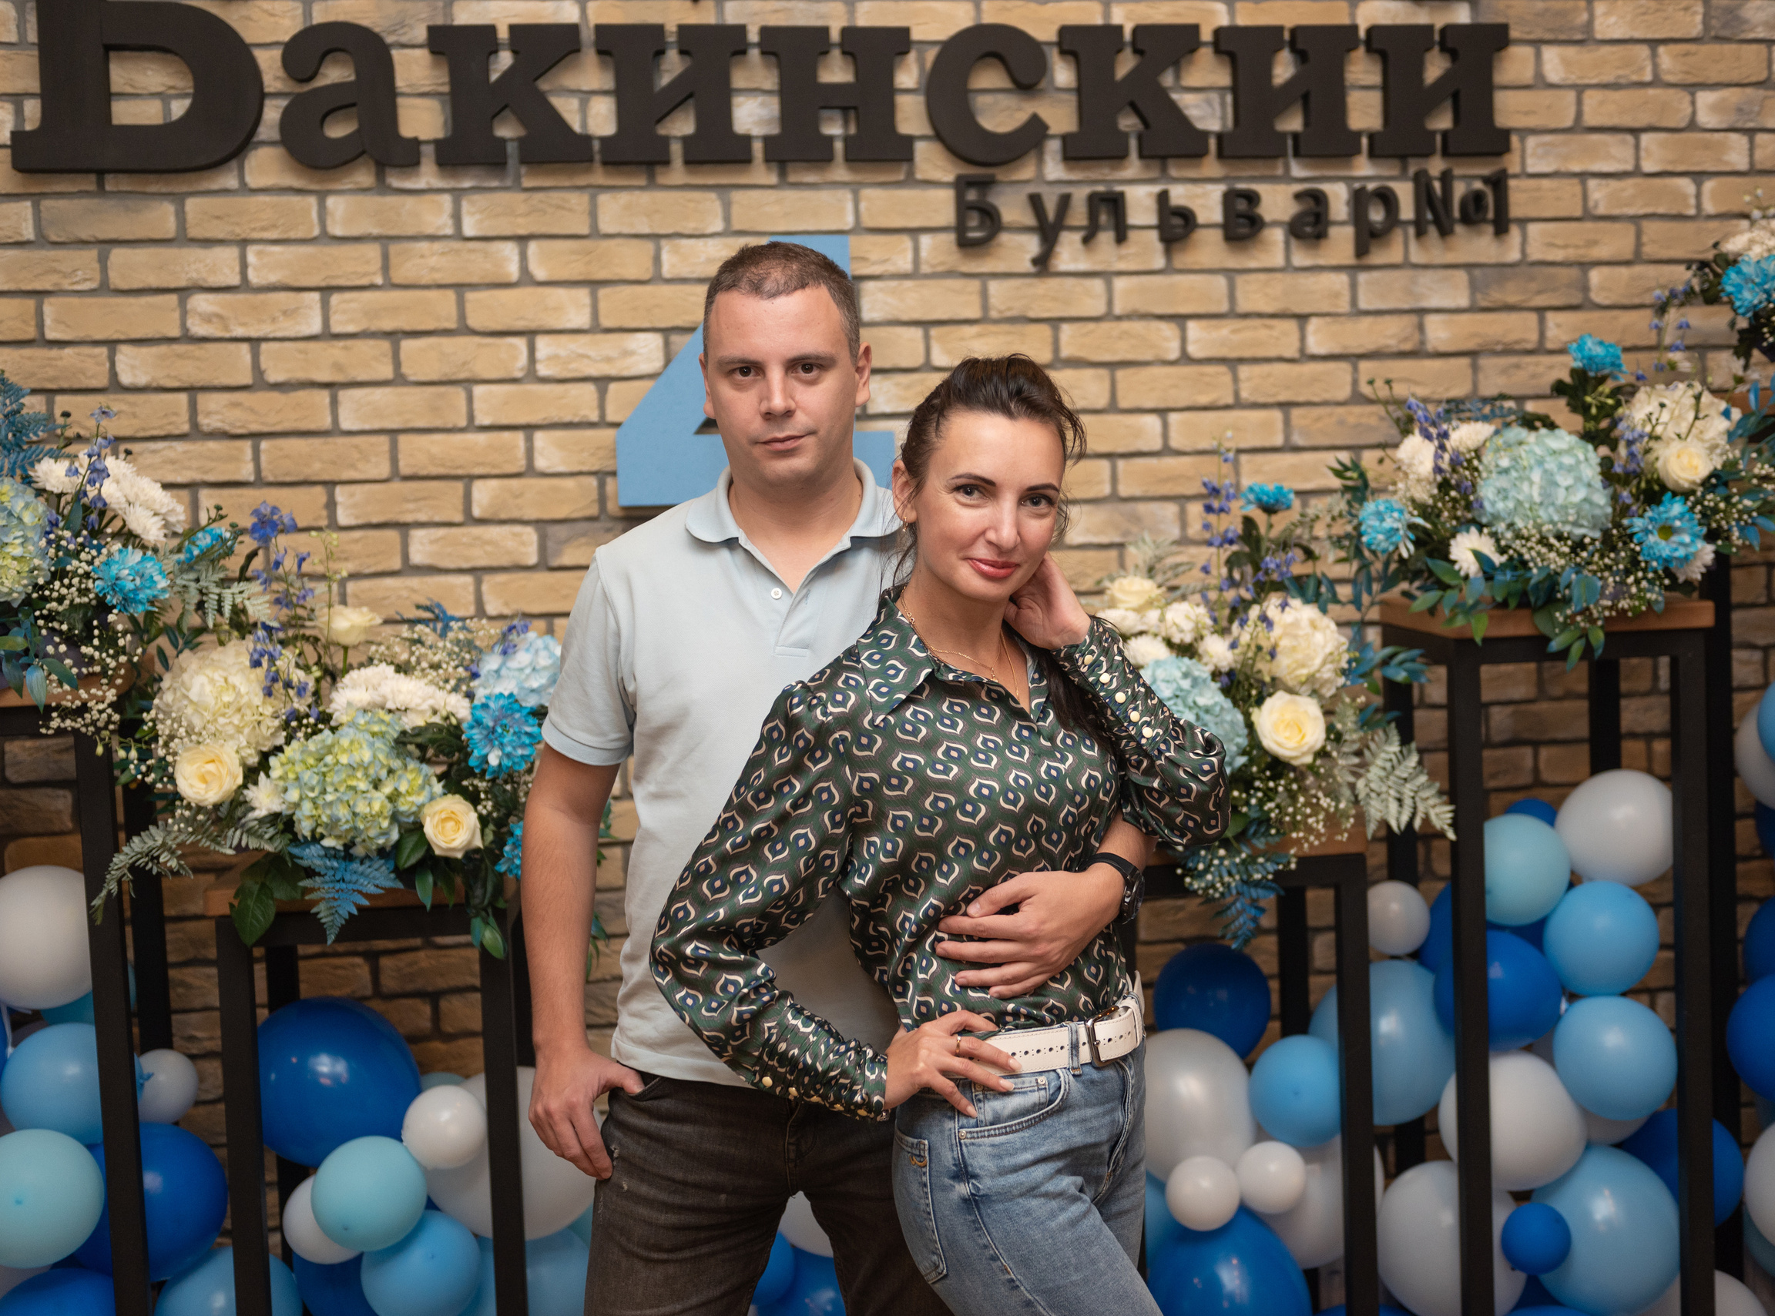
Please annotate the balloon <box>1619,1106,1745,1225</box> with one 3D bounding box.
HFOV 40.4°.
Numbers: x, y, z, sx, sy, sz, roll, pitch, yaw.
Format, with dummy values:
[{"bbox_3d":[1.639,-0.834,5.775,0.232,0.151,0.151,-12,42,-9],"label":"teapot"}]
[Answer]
[{"bbox_3d":[1.274,0.827,3.880,0.208,0.208,0.208,-1,4,18],"label":"balloon"}]

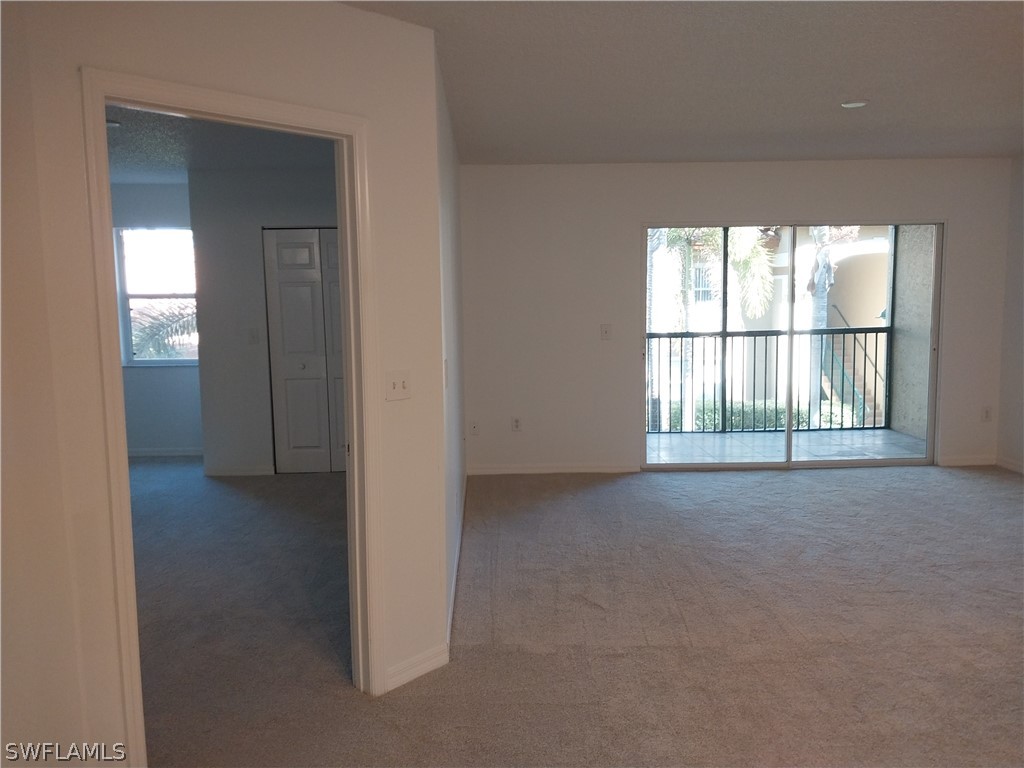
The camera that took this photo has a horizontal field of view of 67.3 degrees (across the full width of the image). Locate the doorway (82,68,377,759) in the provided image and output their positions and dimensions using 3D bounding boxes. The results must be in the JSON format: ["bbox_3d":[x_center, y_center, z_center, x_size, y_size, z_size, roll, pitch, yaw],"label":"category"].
[{"bbox_3d":[-0.852,0.156,2.498,0.140,2.077,0.895,5,9,44],"label":"doorway"}]

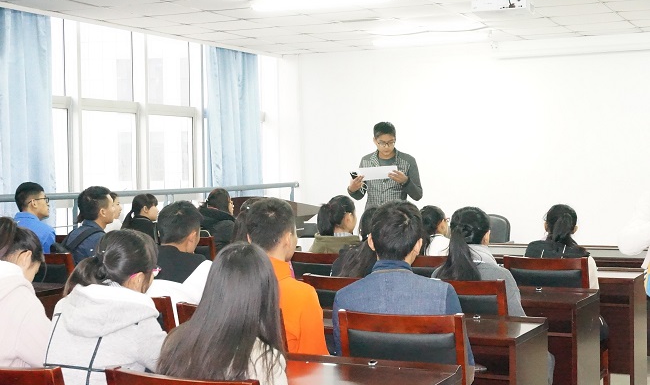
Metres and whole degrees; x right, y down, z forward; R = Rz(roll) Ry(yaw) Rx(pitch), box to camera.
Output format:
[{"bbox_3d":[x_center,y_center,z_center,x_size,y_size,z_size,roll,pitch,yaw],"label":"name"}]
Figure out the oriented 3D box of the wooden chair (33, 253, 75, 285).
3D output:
[{"bbox_3d":[-1.684,0.849,6.376,0.480,0.930,0.540,0,2,22],"label":"wooden chair"}]

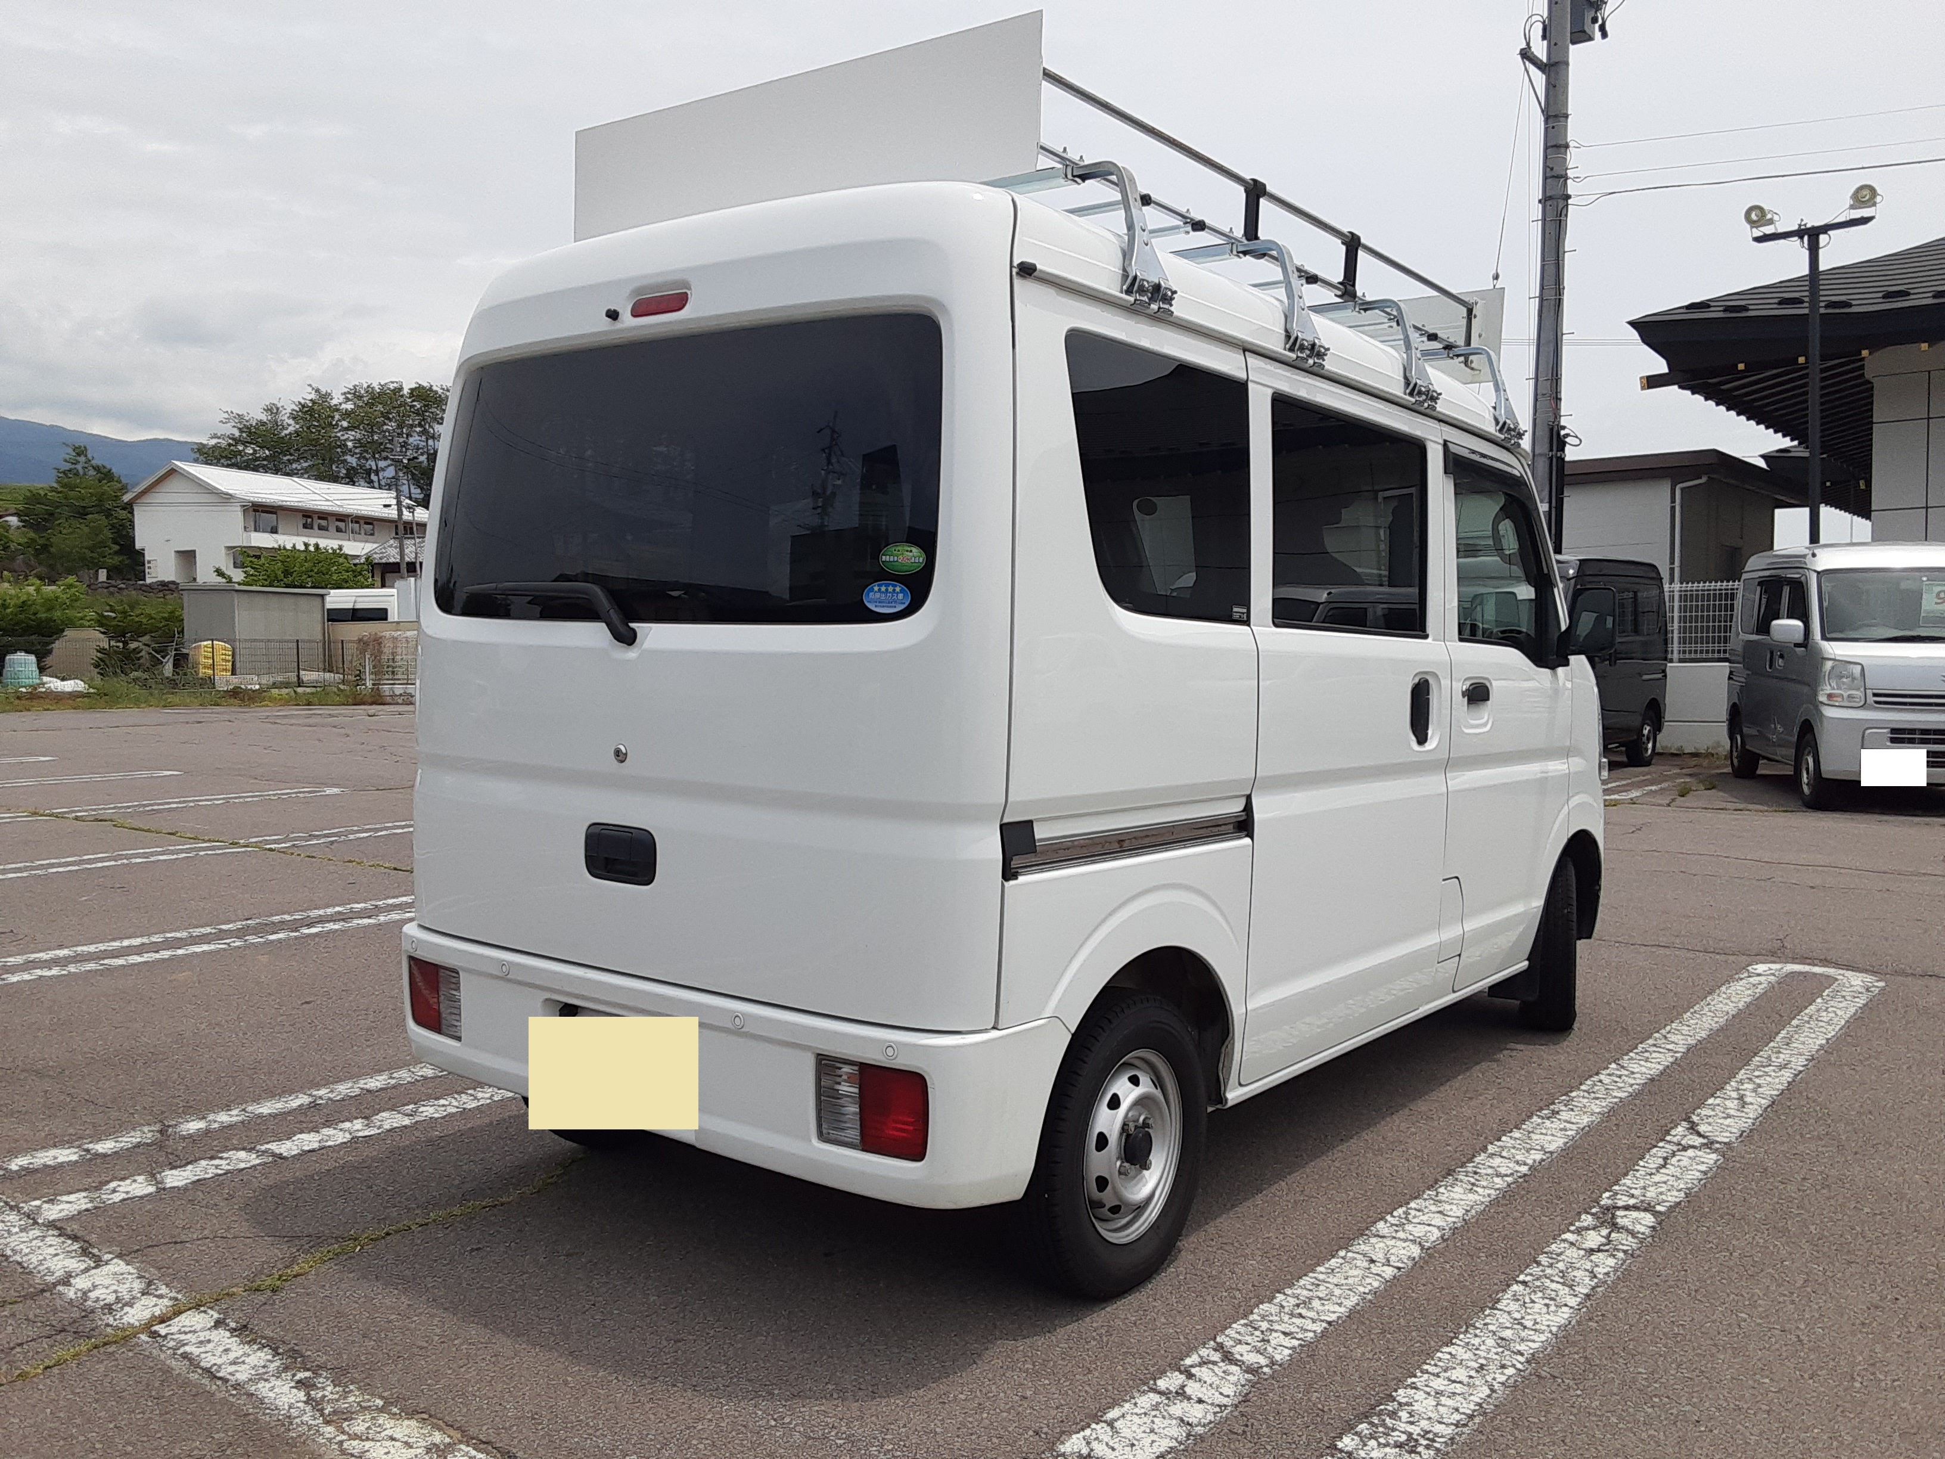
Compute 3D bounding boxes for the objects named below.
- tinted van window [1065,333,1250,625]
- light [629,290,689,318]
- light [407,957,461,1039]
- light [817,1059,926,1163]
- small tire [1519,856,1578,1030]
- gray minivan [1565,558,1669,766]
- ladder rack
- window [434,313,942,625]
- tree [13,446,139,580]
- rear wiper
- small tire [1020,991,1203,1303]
[{"bbox_3d":[0.331,-0.421,2.609,0.060,0.470,0.620,-2,0,37],"label":"tinted van window"},{"bbox_3d":[-0.525,-0.722,2.576,0.145,0.032,0.030,3,-2,37],"label":"light"},{"bbox_3d":[-1.022,0.512,2.937,0.195,0.135,0.060,4,4,44],"label":"light"},{"bbox_3d":[-0.137,0.564,2.266,0.195,0.135,0.060,3,3,30],"label":"light"},{"bbox_3d":[1.702,0.626,4.533,0.150,0.537,0.537,2,3,20],"label":"small tire"},{"bbox_3d":[4.860,-0.615,13.270,1.475,1.895,3.395,3,3,39],"label":"gray minivan"},{"bbox_3d":[0.336,-0.978,3.690,1.420,0.440,2.150,3,4,37],"label":"ladder rack"},{"bbox_3d":[-0.534,-0.424,2.587,1.220,0.490,0.090,3,-2,37],"label":"window"},{"bbox_3d":[-42.548,-10.300,72.000,6.000,6.600,6.000,1,2,0],"label":"tree"},{"bbox_3d":[-0.758,-0.211,2.722,0.460,0.115,0.060,3,4,37],"label":"rear wiper"},{"bbox_3d":[0.224,0.698,2.606,0.150,0.537,0.537,3,4,37],"label":"small tire"}]

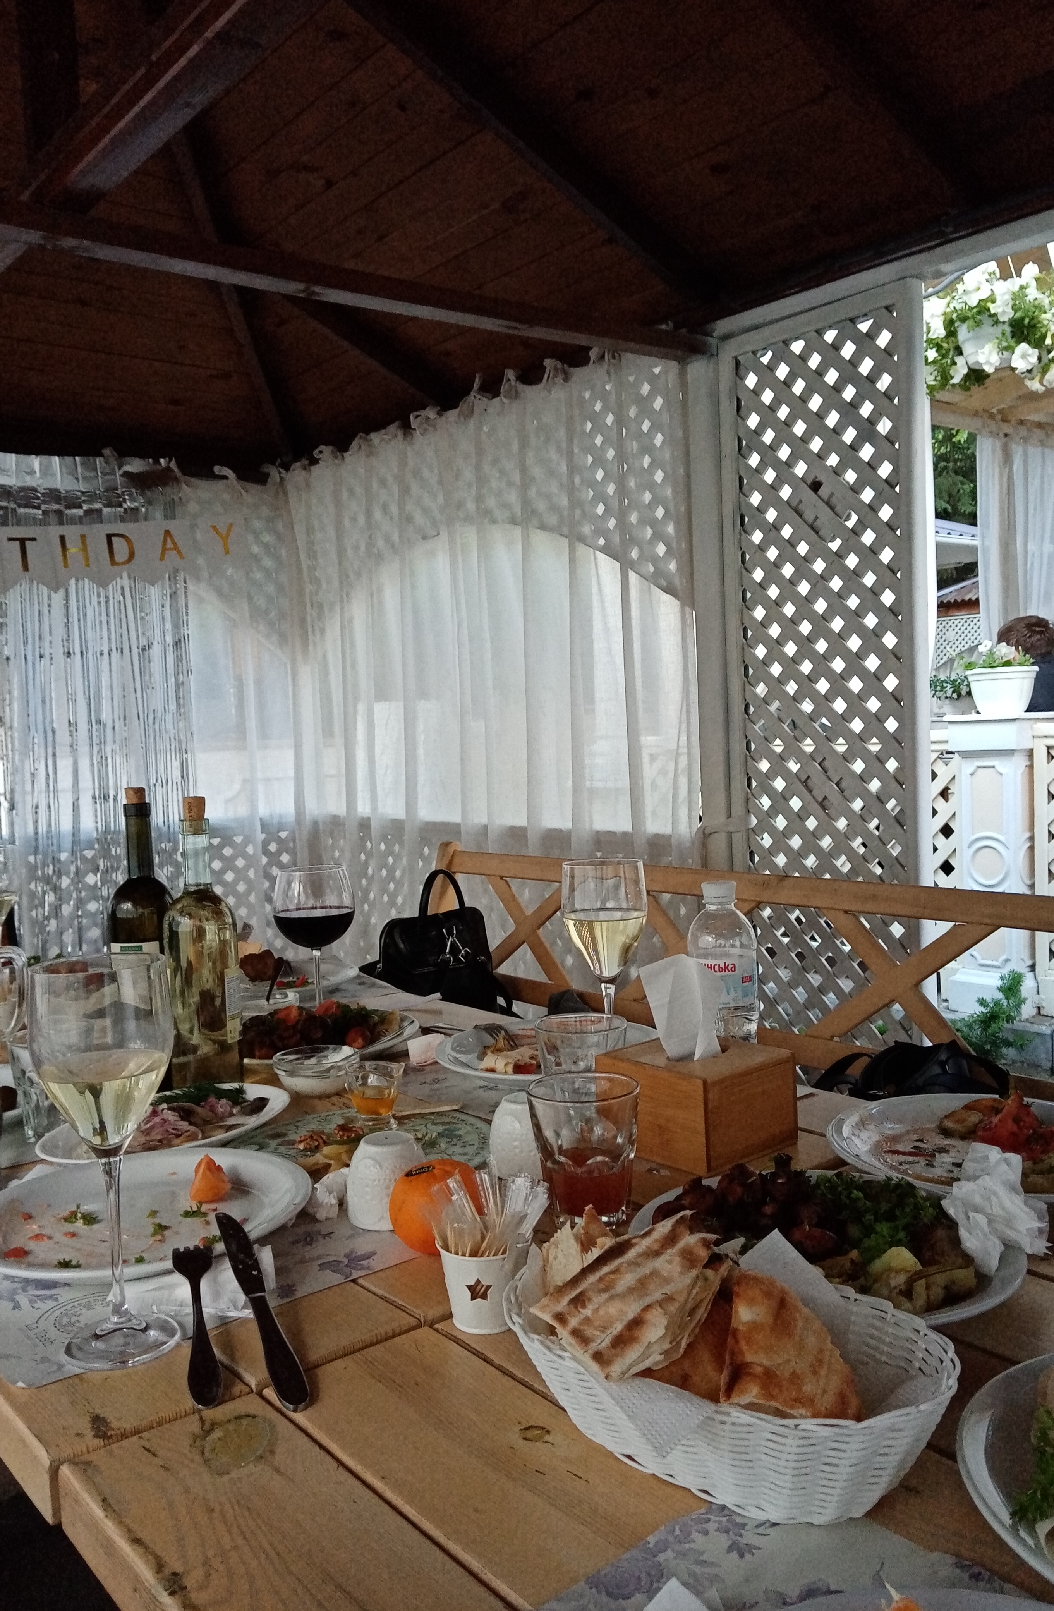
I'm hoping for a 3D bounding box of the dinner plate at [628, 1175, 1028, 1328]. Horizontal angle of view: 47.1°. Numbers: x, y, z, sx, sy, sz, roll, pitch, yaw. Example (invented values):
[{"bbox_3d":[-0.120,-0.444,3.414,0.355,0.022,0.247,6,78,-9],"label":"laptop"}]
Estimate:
[{"bbox_3d":[0.208,0.312,0.859,0.270,0.026,0.268,-2,4,0],"label":"dinner plate"}]

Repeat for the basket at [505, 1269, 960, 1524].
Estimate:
[{"bbox_3d":[0.101,0.307,0.644,0.247,0.072,0.156,1,4,36],"label":"basket"}]

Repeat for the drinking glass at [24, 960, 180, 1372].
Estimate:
[{"bbox_3d":[-0.246,0.206,0.717,0.083,0.223,0.083,-4,4,-40],"label":"drinking glass"}]

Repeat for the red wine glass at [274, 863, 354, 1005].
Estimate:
[{"bbox_3d":[-0.265,0.180,1.530,0.102,0.200,0.102,-2,3,0],"label":"red wine glass"}]

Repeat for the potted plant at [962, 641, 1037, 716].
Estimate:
[{"bbox_3d":[1.484,-0.397,3.800,0.230,0.240,0.220,-1,4,21],"label":"potted plant"}]

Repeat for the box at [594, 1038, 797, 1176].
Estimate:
[{"bbox_3d":[0.150,0.252,1.041,0.122,0.076,0.122,-4,4,-40],"label":"box"}]

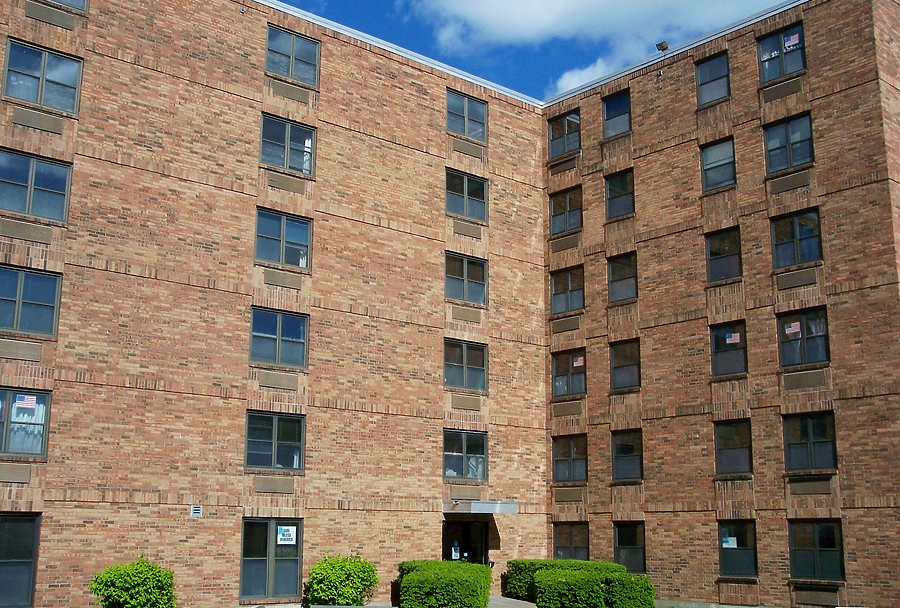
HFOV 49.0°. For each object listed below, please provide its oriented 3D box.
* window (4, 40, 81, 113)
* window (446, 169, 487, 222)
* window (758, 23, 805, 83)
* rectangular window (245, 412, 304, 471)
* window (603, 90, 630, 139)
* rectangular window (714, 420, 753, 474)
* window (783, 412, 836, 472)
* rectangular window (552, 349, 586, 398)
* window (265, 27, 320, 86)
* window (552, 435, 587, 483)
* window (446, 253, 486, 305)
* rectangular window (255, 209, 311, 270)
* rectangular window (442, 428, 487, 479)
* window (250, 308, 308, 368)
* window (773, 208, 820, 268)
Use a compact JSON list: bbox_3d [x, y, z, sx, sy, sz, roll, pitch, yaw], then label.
[{"bbox_3d":[-9.239,-5.154,22.486,1.680,1.440,0.120,11,-16,-39],"label":"window"},{"bbox_3d":[0.540,-3.327,30.654,1.696,1.452,0.140,11,-16,-40],"label":"window"},{"bbox_3d":[8.949,-6.744,26.720,0.140,1.452,1.391,11,-16,-40],"label":"window"},{"bbox_3d":[-4.361,3.465,24.811,1.696,1.452,0.140,11,-16,-40],"label":"rectangular window"},{"bbox_3d":[5.235,-5.923,31.026,0.120,1.440,1.110,11,-16,-39],"label":"window"},{"bbox_3d":[7.492,3.781,26.107,0.120,1.440,1.110,11,-16,-39],"label":"rectangular window"},{"bbox_3d":[8.917,3.400,24.484,0.120,1.440,1.390,11,-16,-39],"label":"window"},{"bbox_3d":[3.759,2.167,30.938,0.120,1.420,1.408,11,-16,-40],"label":"rectangular window"},{"bbox_3d":[-4.273,-6.797,27.111,1.696,1.452,0.140,11,-16,-40],"label":"window"},{"bbox_3d":[3.731,4.747,30.370,0.120,1.420,1.408,11,-16,-40],"label":"window"},{"bbox_3d":[0.516,-0.733,30.044,1.709,1.438,0.150,11,-16,-40],"label":"window"},{"bbox_3d":[-4.382,-1.680,25.955,1.709,1.438,0.150,11,-16,-40],"label":"rectangular window"},{"bbox_3d":[0.439,4.417,28.903,1.709,1.438,0.150,11,-16,-40],"label":"rectangular window"},{"bbox_3d":[-4.369,0.899,25.443,1.710,1.440,0.120,11,-16,-39],"label":"window"},{"bbox_3d":[8.985,-1.682,25.510,0.120,1.420,1.400,11,-16,-40],"label":"window"}]

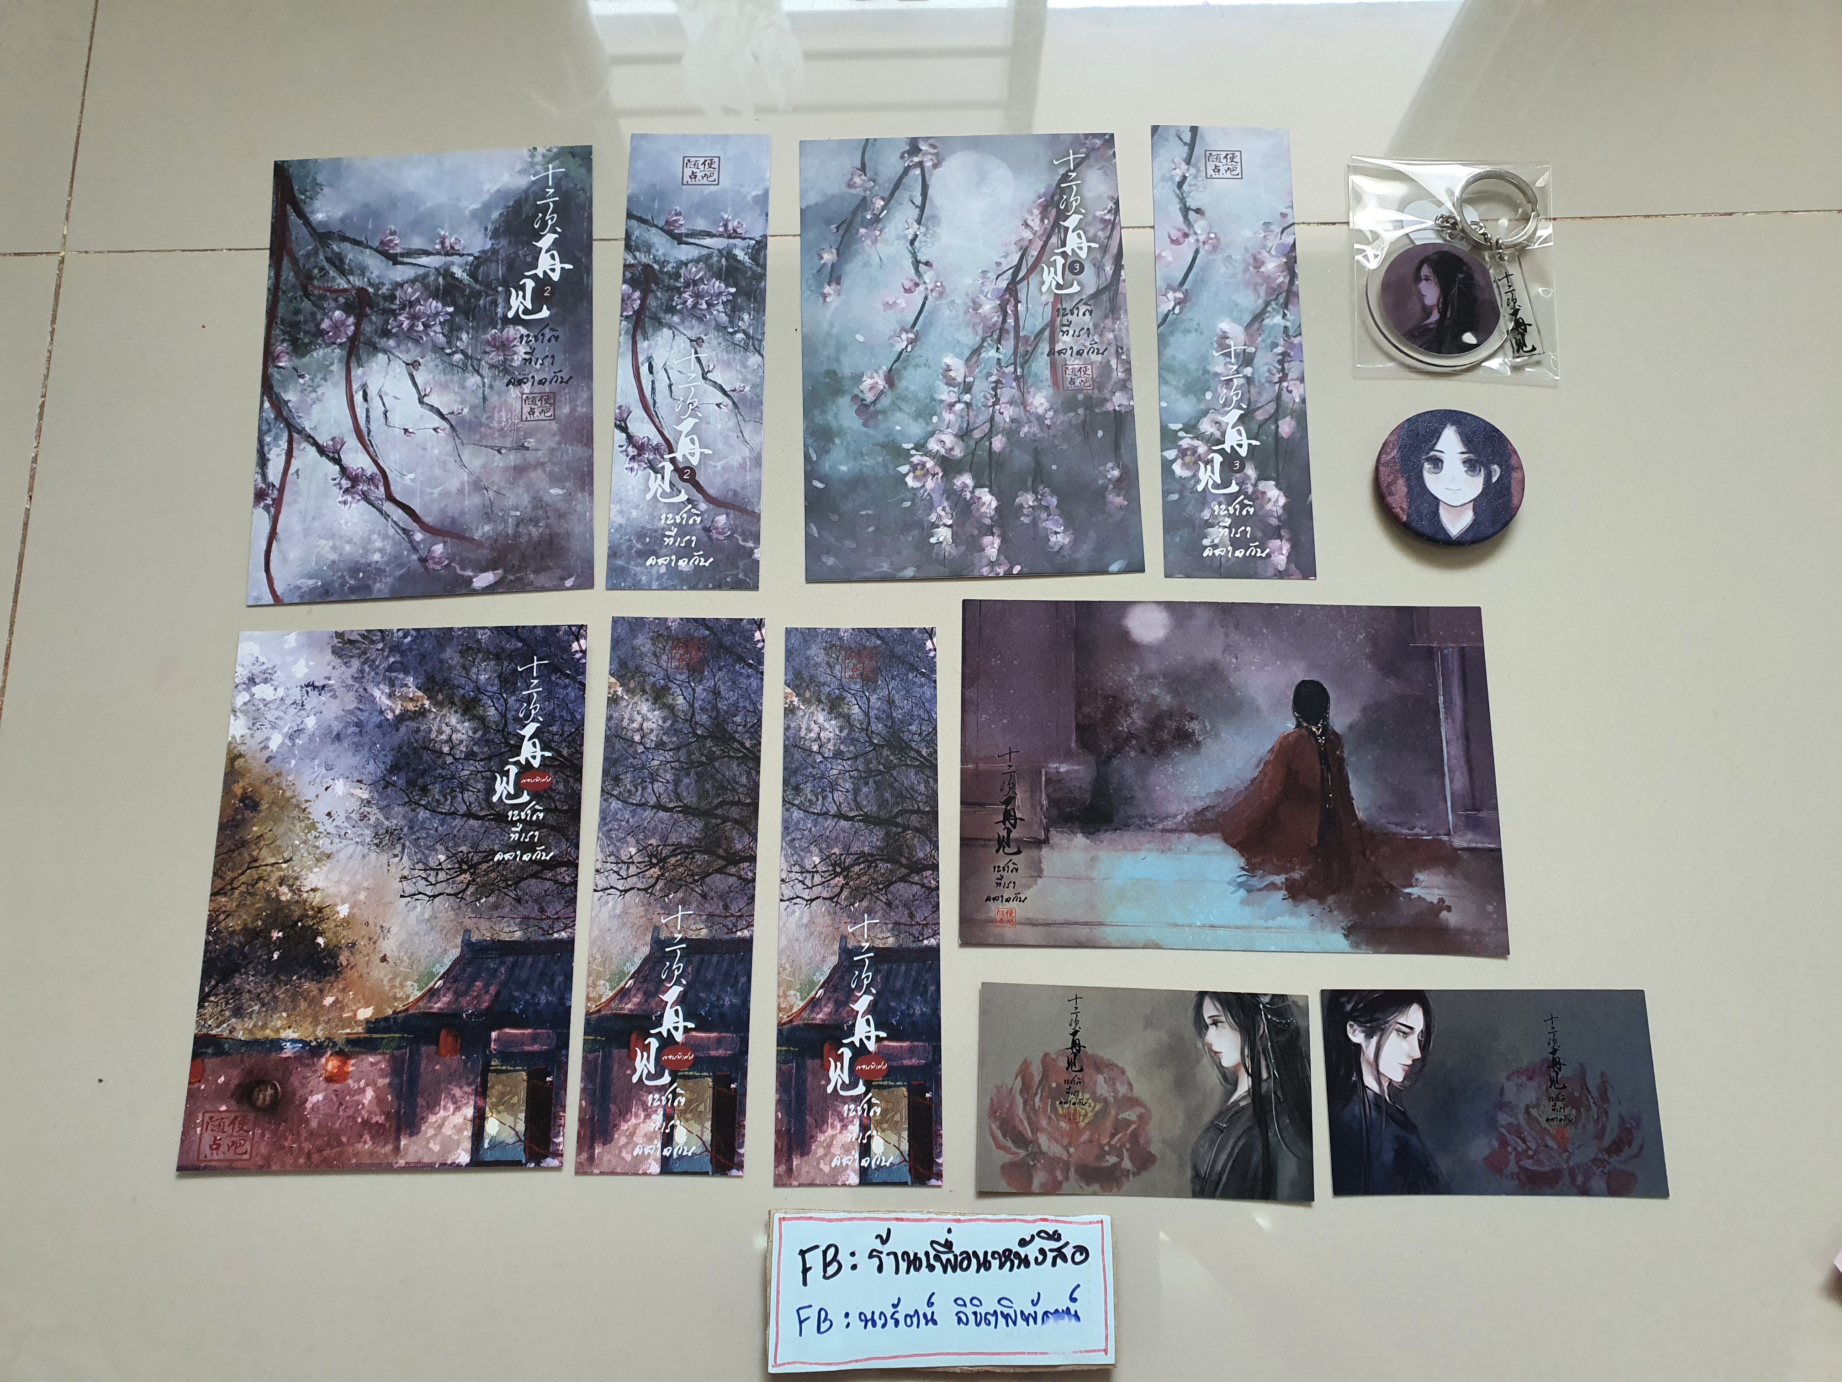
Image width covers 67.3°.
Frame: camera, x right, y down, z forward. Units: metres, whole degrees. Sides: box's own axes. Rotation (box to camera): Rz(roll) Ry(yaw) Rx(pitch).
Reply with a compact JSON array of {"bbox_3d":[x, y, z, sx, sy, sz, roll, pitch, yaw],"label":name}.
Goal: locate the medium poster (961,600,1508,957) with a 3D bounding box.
[{"bbox_3d":[0.088,0.023,0.396,0.153,0.002,0.101,1,75,0],"label":"medium poster"}]

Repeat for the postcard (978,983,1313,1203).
[{"bbox_3d":[0.061,0.108,0.373,0.089,0.002,0.054,2,75,0],"label":"postcard"}]

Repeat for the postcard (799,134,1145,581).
[{"bbox_3d":[0.014,-0.107,0.429,0.102,0.002,0.151,-2,75,-1],"label":"postcard"}]

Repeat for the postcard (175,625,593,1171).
[{"bbox_3d":[-0.147,0.054,0.386,0.102,0.002,0.151,-1,75,0],"label":"postcard"}]

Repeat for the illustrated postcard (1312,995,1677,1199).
[{"bbox_3d":[0.154,0.108,0.374,0.089,0.002,0.054,0,75,0],"label":"illustrated postcard"}]

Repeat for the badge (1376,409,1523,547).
[{"bbox_3d":[0.160,-0.064,0.417,0.045,0.005,0.045,0,75,0],"label":"badge"}]

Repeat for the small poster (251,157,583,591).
[{"bbox_3d":[-0.152,-0.101,0.427,0.102,0.002,0.151,-3,75,-1],"label":"small poster"}]

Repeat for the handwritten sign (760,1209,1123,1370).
[{"bbox_3d":[0.005,0.155,0.359,0.089,0.004,0.038,0,75,0],"label":"handwritten sign"}]

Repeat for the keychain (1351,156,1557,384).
[{"bbox_3d":[0.167,-0.133,0.434,0.064,0.008,0.078,2,75,0],"label":"keychain"}]

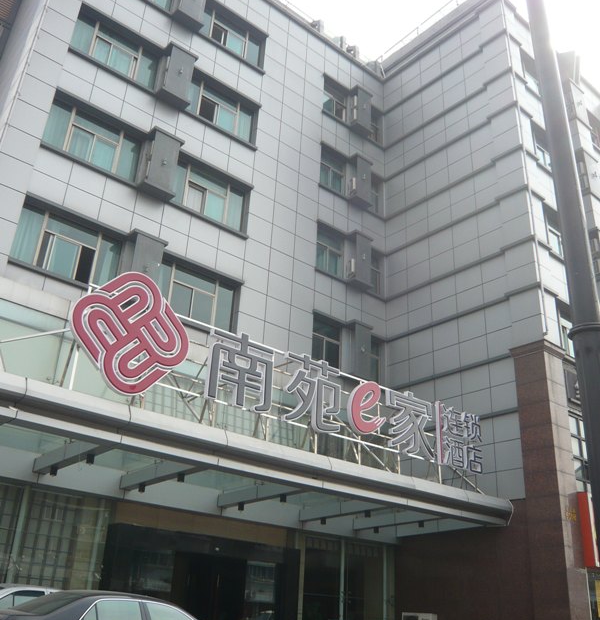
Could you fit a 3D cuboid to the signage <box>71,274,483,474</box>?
[{"bbox_3d":[0.456,1.867,14.757,11.692,2.354,0.284,22,-31,-33],"label":"signage"}]

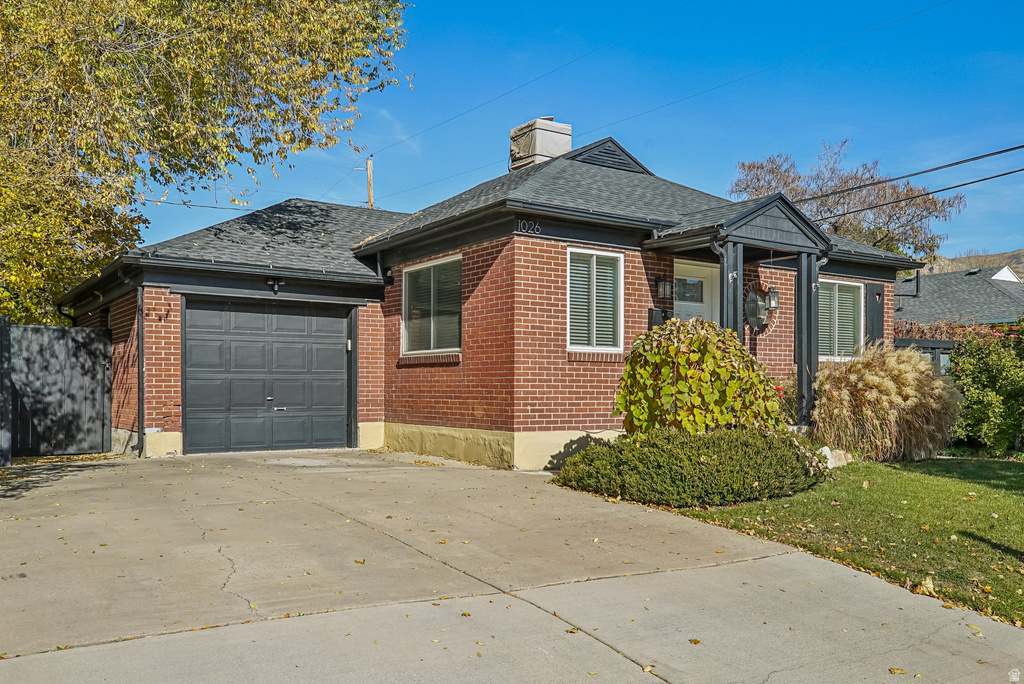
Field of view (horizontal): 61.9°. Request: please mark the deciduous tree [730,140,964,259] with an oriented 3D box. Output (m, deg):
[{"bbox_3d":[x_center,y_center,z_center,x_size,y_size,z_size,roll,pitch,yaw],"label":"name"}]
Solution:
[{"bbox_3d":[10.989,-2.115,27.757,7.600,9.000,7.200,2,-4,-34],"label":"deciduous tree"}]

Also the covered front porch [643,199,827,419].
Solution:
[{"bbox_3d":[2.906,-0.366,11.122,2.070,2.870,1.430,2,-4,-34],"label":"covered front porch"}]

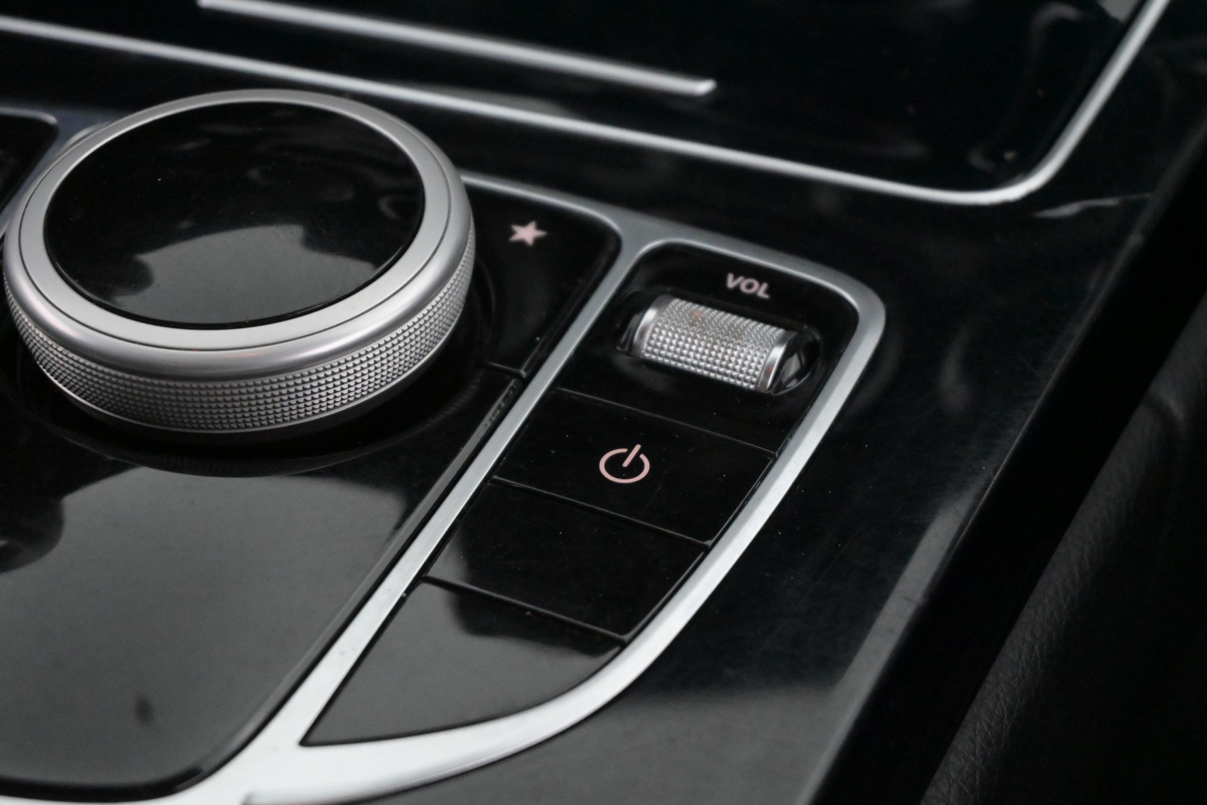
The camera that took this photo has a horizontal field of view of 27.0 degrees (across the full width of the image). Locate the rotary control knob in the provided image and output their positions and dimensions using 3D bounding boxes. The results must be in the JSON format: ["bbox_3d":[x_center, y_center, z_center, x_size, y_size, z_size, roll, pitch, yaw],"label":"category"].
[{"bbox_3d":[-0.044,-0.019,0.308,0.057,0.013,0.057,-1,41,1],"label":"rotary control knob"}]

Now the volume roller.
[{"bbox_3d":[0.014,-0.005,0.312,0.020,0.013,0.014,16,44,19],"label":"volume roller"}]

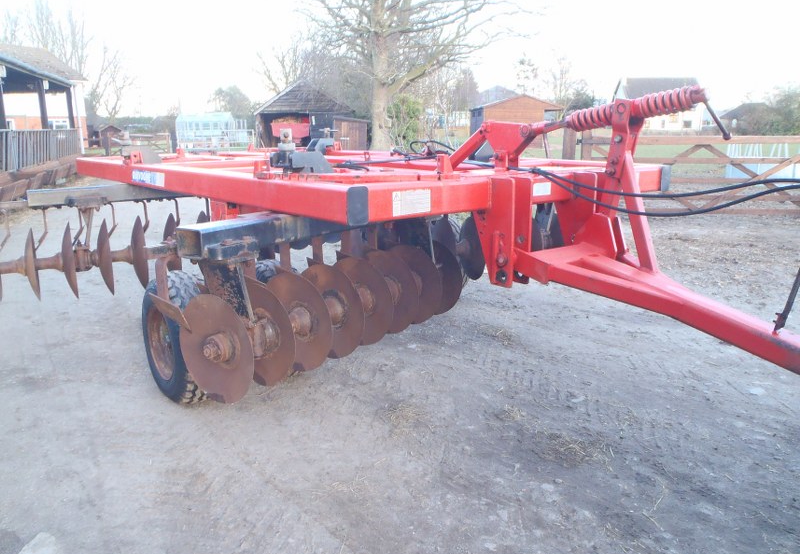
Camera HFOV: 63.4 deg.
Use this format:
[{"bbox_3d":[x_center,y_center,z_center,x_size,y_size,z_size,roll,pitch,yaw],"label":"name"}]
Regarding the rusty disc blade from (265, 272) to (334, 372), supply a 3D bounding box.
[{"bbox_3d":[-0.608,0.266,3.902,0.600,0.600,0.090,9,16,35],"label":"rusty disc blade"}]

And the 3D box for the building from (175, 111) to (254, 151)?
[{"bbox_3d":[-11.000,-8.500,38.000,4.200,2.400,2.700,0,13,0],"label":"building"}]

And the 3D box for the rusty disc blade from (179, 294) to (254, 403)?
[{"bbox_3d":[-0.951,0.371,3.442,0.600,0.600,0.090,9,16,35],"label":"rusty disc blade"}]

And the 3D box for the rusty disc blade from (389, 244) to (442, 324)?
[{"bbox_3d":[0.080,0.057,4.822,0.600,0.600,0.090,9,16,35],"label":"rusty disc blade"}]

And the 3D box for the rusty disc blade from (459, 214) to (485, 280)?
[{"bbox_3d":[0.677,-0.256,6.230,0.090,0.600,0.600,-5,14,-19],"label":"rusty disc blade"}]

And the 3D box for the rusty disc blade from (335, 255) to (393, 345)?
[{"bbox_3d":[-0.264,0.162,4.362,0.600,0.600,0.090,9,16,35],"label":"rusty disc blade"}]

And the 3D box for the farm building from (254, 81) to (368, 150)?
[{"bbox_3d":[-5.000,-9.100,37.000,6.100,4.000,5.000,-1,13,-5],"label":"farm building"}]

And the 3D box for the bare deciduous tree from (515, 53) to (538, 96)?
[{"bbox_3d":[10.700,-15.100,55.000,2.600,7.800,2.600,0,13,0],"label":"bare deciduous tree"}]

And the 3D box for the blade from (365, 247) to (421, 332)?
[{"bbox_3d":[-0.092,0.109,4.592,0.600,0.600,0.090,9,16,35],"label":"blade"}]

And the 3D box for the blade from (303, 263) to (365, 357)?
[{"bbox_3d":[-0.436,0.214,4.132,0.600,0.600,0.090,9,16,35],"label":"blade"}]

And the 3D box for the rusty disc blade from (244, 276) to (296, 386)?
[{"bbox_3d":[-0.779,0.319,3.672,0.600,0.600,0.090,9,16,35],"label":"rusty disc blade"}]

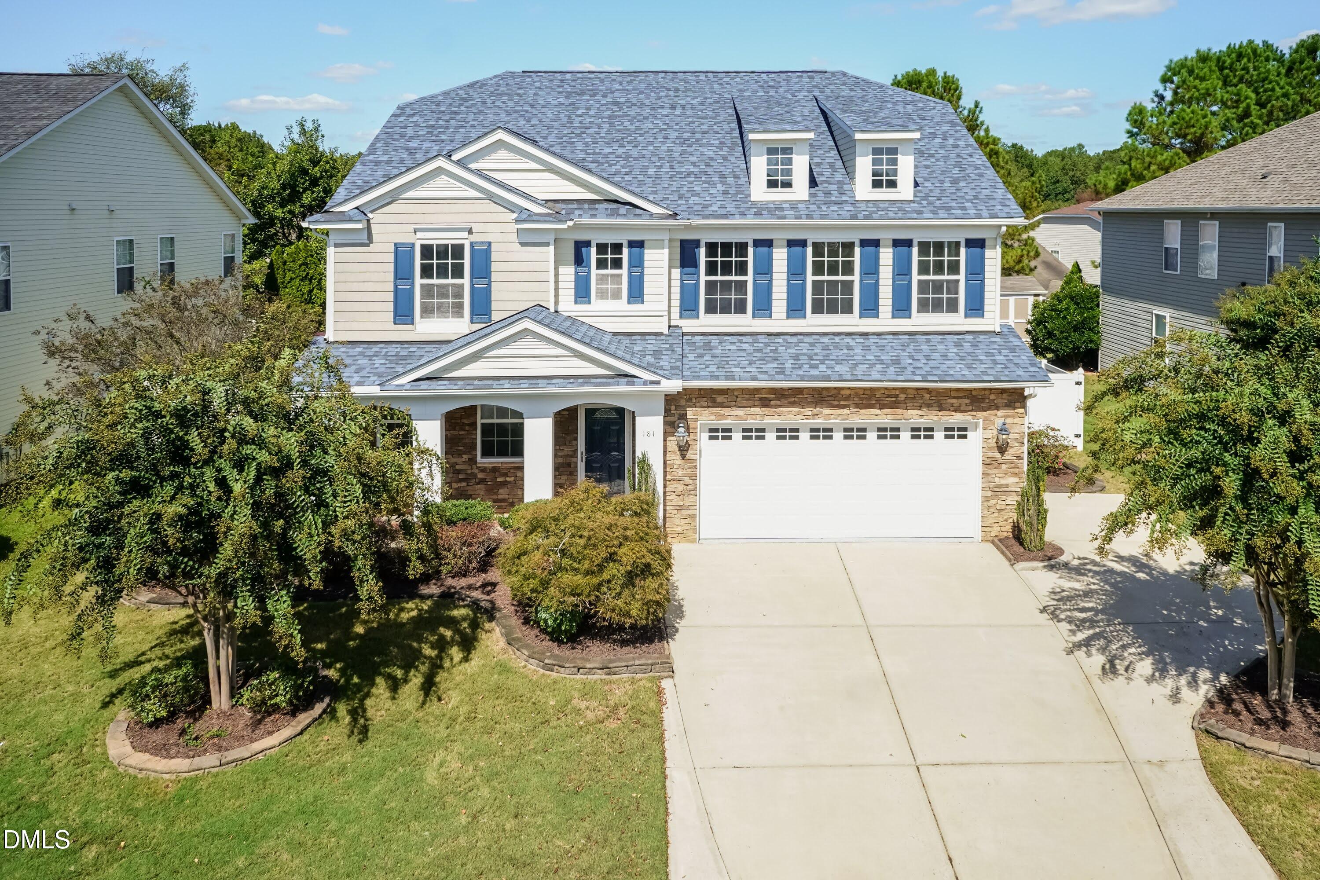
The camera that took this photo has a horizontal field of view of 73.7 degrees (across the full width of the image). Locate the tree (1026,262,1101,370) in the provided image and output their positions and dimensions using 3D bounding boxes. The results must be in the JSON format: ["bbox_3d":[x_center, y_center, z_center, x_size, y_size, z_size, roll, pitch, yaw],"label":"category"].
[{"bbox_3d":[14.600,-4.450,31.500,3.000,3.900,3.000,0,8,0],"label":"tree"}]

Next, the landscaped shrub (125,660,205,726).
[{"bbox_3d":[-6.100,3.100,10.800,1.000,0.750,0.920,0,8,0],"label":"landscaped shrub"}]

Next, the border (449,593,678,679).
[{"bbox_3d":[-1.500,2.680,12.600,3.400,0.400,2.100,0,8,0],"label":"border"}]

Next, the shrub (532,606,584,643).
[{"bbox_3d":[-1.460,2.600,12.400,0.740,0.520,0.650,0,8,0],"label":"shrub"}]

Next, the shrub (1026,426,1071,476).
[{"bbox_3d":[8.200,0.220,18.700,1.150,1.050,1.100,0,8,0],"label":"shrub"}]

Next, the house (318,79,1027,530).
[{"bbox_3d":[0.100,-4.000,20.600,13.200,9.700,11.800,0,8,0],"label":"house"}]

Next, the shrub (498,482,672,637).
[{"bbox_3d":[-1.150,1.630,13.300,2.600,1.950,2.400,0,8,0],"label":"shrub"}]

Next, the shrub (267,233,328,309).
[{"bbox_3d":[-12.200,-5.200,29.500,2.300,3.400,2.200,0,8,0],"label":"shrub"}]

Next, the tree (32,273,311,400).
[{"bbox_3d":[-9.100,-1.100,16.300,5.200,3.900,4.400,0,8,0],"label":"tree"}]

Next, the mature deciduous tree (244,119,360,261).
[{"bbox_3d":[-13.900,-8.700,35.000,6.000,8.300,5.800,0,8,0],"label":"mature deciduous tree"}]

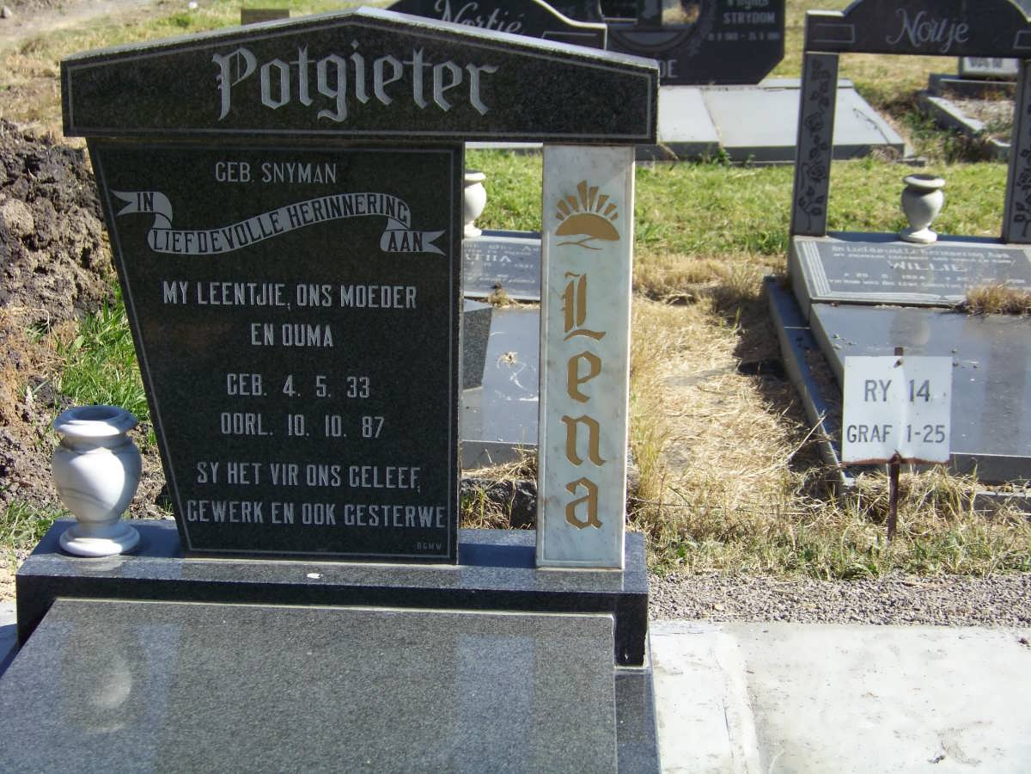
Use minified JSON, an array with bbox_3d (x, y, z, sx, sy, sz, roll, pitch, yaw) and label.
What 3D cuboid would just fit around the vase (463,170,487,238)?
[{"bbox_3d":[-0.149,-0.543,6.200,0.128,0.180,0.128,1,18,2],"label":"vase"}]

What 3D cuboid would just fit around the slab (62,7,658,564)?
[{"bbox_3d":[-0.228,-0.143,3.134,0.865,0.840,0.088,1,18,2],"label":"slab"}]

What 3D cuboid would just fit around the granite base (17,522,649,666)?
[{"bbox_3d":[-0.266,0.306,3.170,0.925,0.114,0.245,1,17,3],"label":"granite base"}]

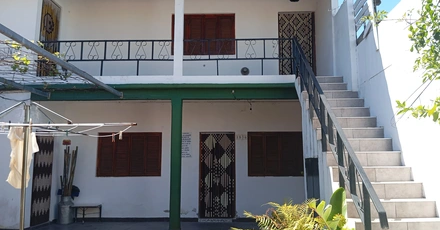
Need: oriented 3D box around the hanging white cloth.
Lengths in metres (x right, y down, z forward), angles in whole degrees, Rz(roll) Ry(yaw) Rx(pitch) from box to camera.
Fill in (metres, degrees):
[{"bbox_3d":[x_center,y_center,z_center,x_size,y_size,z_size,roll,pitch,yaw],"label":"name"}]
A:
[{"bbox_3d":[-1.970,0.426,3.550,0.291,0.604,0.120,0,-7,1],"label":"hanging white cloth"}]

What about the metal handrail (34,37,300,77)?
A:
[{"bbox_3d":[-1.123,-1.224,7.612,5.411,0.808,0.060,0,-7,1],"label":"metal handrail"}]

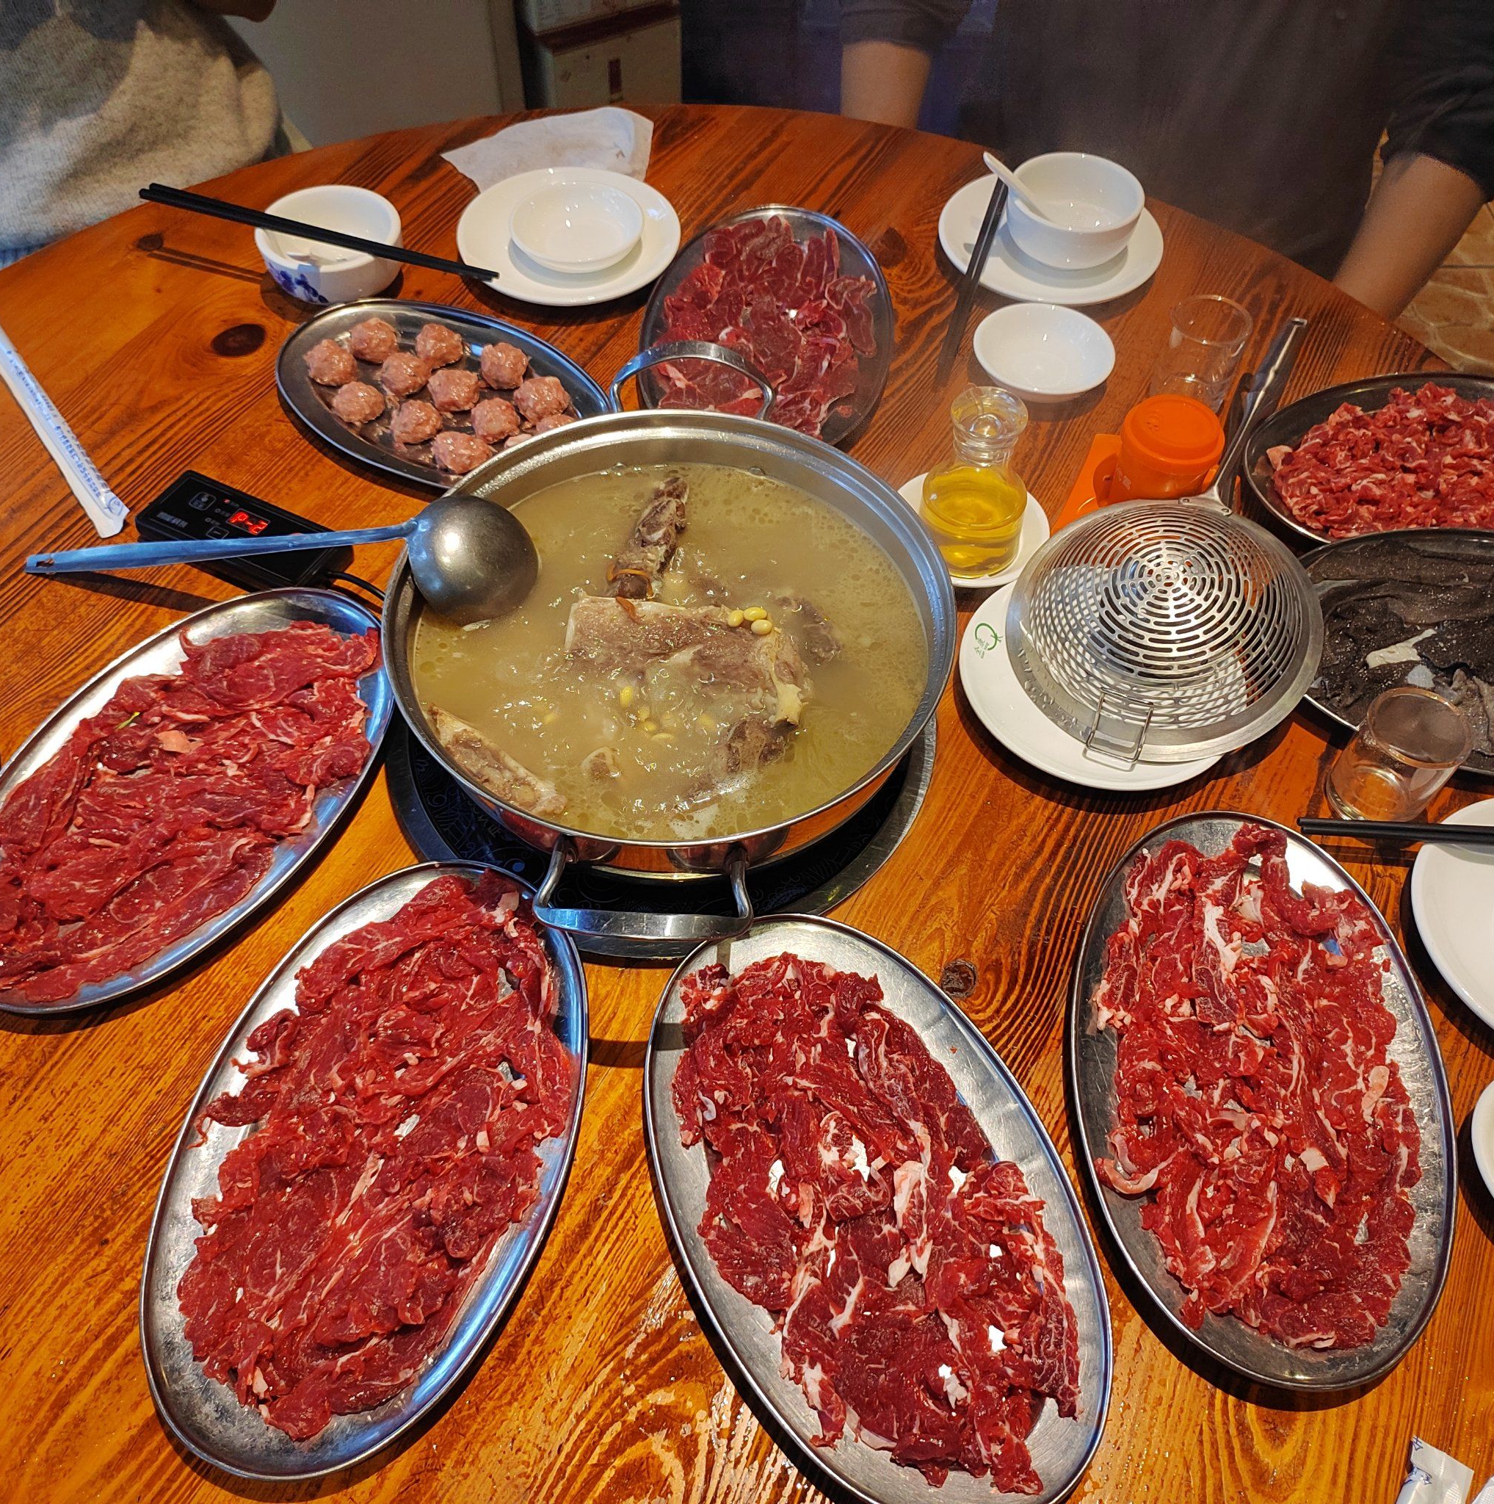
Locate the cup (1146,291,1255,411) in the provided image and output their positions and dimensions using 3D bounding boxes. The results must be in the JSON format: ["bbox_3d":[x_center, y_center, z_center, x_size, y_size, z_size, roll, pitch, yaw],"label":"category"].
[{"bbox_3d":[0.319,-0.279,0.940,0.055,0.065,0.055,3,56,0],"label":"cup"}]

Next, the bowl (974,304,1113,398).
[{"bbox_3d":[0.218,-0.289,0.987,0.103,0.026,0.103,3,55,0],"label":"bowl"}]

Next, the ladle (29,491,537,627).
[{"bbox_3d":[-0.286,-0.110,0.799,0.360,0.062,0.083,2,54,17],"label":"ladle"}]

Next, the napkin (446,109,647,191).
[{"bbox_3d":[-0.156,-0.493,1.120,0.180,0.018,0.140,-13,57,-11],"label":"napkin"}]

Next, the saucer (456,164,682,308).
[{"bbox_3d":[-0.140,-0.402,1.054,0.175,0.022,0.175,1,55,-1],"label":"saucer"}]

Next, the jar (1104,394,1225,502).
[{"bbox_3d":[0.278,-0.196,0.883,0.067,0.065,0.066,3,56,0],"label":"jar"}]

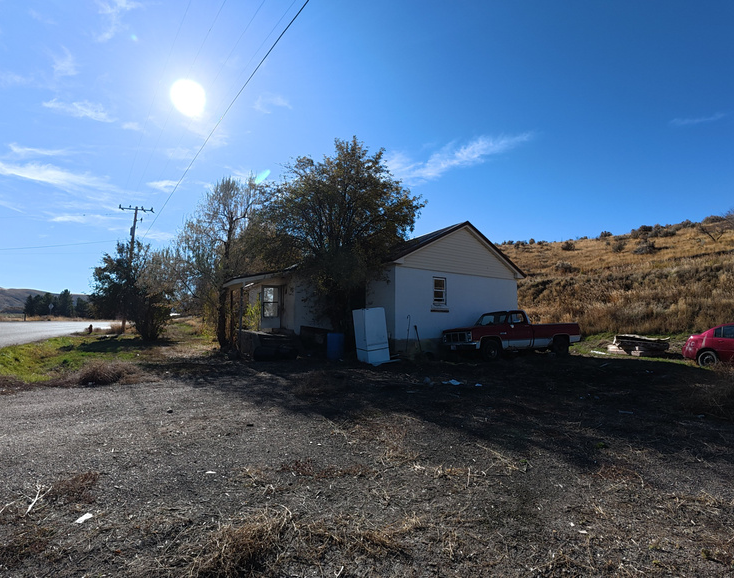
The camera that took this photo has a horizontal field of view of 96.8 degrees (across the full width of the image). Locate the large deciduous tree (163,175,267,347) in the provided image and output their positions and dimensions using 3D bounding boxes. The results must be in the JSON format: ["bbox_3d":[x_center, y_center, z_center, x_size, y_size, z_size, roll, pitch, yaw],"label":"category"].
[{"bbox_3d":[-7.188,-1.227,15.749,4.800,8.100,4.600,1,-5,0],"label":"large deciduous tree"}]

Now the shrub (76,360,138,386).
[{"bbox_3d":[-5.919,1.841,7.318,1.300,0.530,1.100,1,-5,0],"label":"shrub"}]

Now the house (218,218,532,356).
[{"bbox_3d":[0.153,0.007,17.635,13.800,6.100,9.000,3,-5,-31],"label":"house"}]

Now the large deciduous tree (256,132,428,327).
[{"bbox_3d":[-0.983,-1.670,13.282,6.200,8.800,5.800,1,-5,0],"label":"large deciduous tree"}]

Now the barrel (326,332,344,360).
[{"bbox_3d":[-1.119,1.925,11.028,0.590,0.900,0.590,1,-5,0],"label":"barrel"}]

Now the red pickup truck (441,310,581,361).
[{"bbox_3d":[5.782,1.785,13.102,5.350,1.840,2.020,2,-5,-21],"label":"red pickup truck"}]

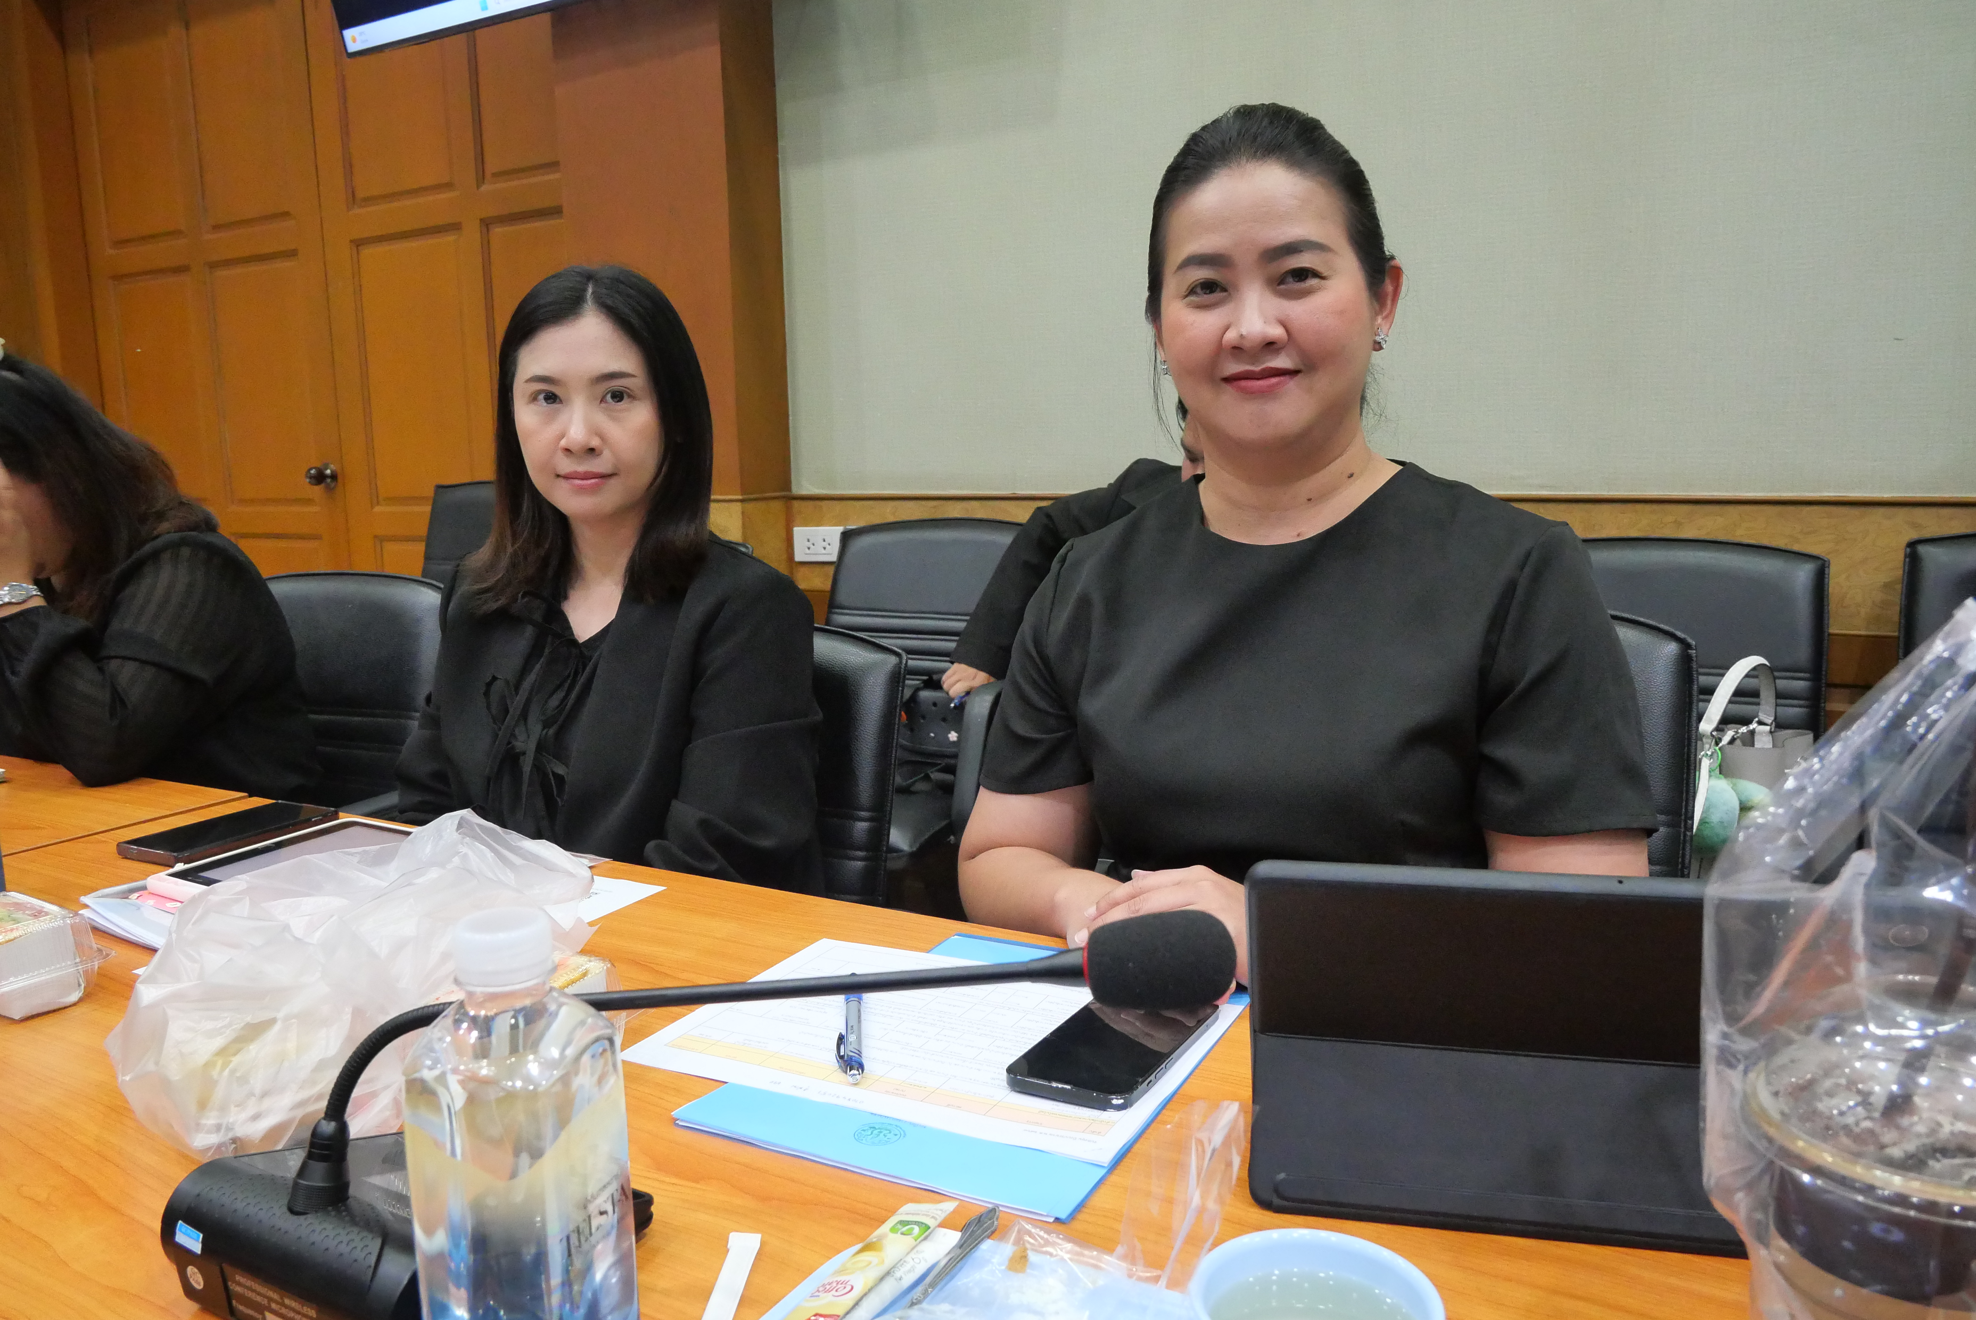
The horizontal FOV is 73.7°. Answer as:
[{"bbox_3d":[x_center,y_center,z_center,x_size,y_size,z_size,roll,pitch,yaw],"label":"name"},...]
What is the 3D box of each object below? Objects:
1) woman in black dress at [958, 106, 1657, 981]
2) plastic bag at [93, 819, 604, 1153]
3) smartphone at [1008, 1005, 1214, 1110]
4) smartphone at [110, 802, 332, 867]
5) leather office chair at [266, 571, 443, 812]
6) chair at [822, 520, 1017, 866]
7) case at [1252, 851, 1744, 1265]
[{"bbox_3d":[0.173,0.264,0.957,0.530,1.350,0.650,3,9,24],"label":"woman in black dress"},{"bbox_3d":[-0.363,0.164,0.775,0.250,0.120,0.240,3,9,25],"label":"plastic bag"},{"bbox_3d":[0.075,0.217,0.749,0.071,0.008,0.147,4,9,29],"label":"smartphone"},{"bbox_3d":[-0.708,0.158,1.238,0.080,0.011,0.165,2,9,19],"label":"smartphone"},{"bbox_3d":[-0.965,0.389,1.556,0.600,0.960,0.640,2,9,20],"label":"leather office chair"},{"bbox_3d":[-0.185,0.270,2.251,0.600,0.985,0.640,3,9,27],"label":"chair"},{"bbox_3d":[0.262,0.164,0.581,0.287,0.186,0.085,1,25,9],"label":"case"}]

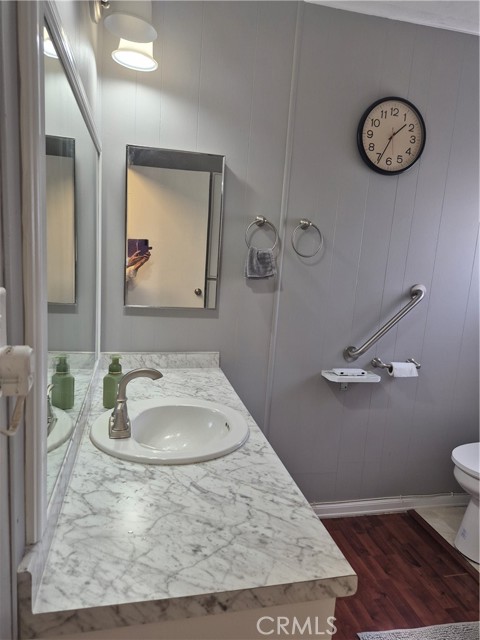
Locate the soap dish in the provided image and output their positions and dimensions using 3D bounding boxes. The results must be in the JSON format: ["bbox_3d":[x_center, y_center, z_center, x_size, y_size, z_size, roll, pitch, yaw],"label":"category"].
[{"bbox_3d":[0.539,0.305,2.071,0.245,0.105,0.125,2,9,-13],"label":"soap dish"}]

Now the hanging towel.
[{"bbox_3d":[0.092,-0.257,1.899,0.133,0.145,0.040,2,9,-13],"label":"hanging towel"}]

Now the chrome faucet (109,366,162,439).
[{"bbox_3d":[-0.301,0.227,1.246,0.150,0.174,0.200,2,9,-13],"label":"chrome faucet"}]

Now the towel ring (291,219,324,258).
[{"bbox_3d":[0.308,-0.371,1.939,0.147,0.172,0.057,2,9,-13],"label":"towel ring"}]

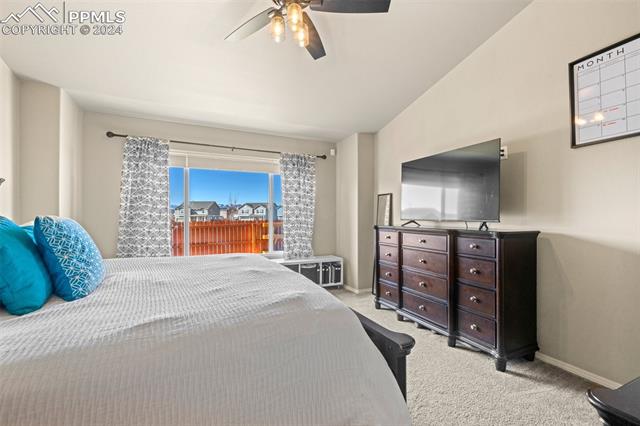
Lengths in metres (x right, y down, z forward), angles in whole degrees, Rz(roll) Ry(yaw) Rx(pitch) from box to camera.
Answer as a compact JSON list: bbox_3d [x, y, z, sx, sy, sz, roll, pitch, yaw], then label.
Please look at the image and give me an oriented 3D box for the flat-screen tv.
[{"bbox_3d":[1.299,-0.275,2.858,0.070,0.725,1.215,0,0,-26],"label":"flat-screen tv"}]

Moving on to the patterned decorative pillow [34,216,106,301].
[{"bbox_3d":[-1.560,0.260,1.680,0.170,0.460,0.450,-23,7,-17],"label":"patterned decorative pillow"}]

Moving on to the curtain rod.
[{"bbox_3d":[-1.240,-0.939,3.868,3.000,0.070,0.090,0,0,-26],"label":"curtain rod"}]

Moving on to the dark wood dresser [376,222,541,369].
[{"bbox_3d":[1.271,0.708,2.872,0.480,1.075,1.635,0,0,-26],"label":"dark wood dresser"}]

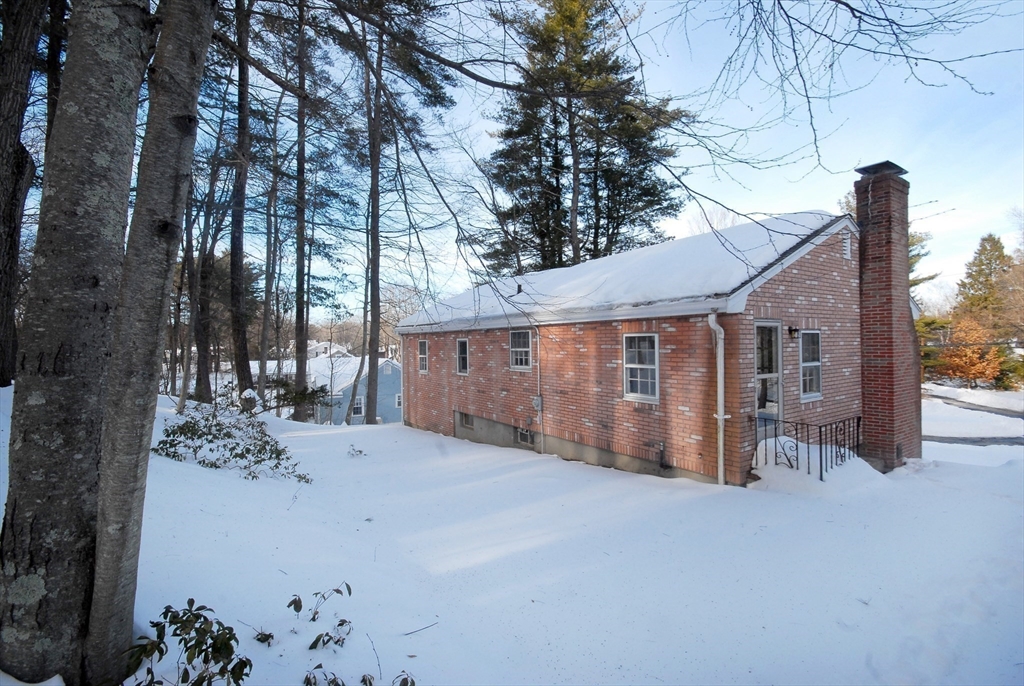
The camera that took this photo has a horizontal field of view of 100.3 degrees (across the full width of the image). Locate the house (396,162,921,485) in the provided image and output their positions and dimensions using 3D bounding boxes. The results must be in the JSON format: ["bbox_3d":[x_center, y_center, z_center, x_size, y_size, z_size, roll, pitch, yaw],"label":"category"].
[{"bbox_3d":[2.594,-0.516,13.029,8.000,6.150,13.450,-1,0,-35],"label":"house"}]

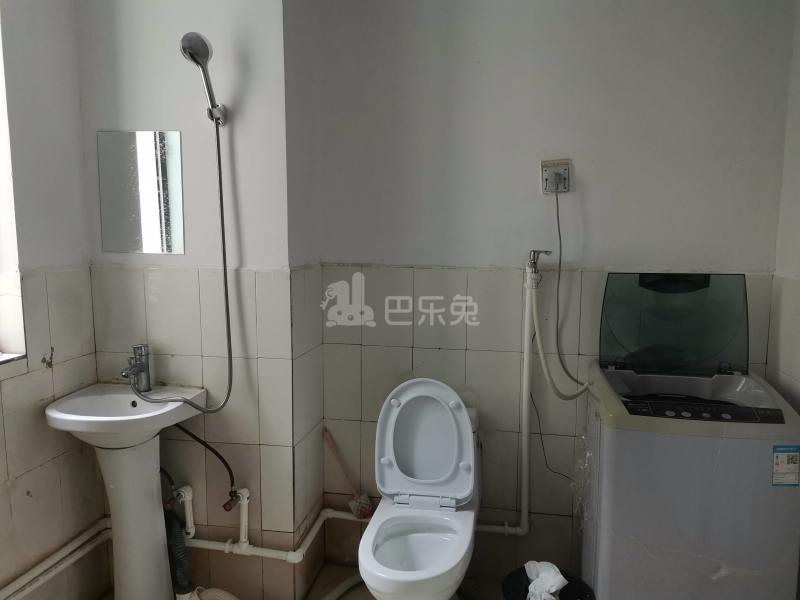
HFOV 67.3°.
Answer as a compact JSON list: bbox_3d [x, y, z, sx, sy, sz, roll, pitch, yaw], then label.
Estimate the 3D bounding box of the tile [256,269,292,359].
[{"bbox_3d":[-0.411,0.048,1.969,0.119,0.301,0.010,2,8,10],"label":"tile"}]

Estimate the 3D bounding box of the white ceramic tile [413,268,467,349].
[{"bbox_3d":[0.150,0.033,2.221,0.200,0.298,0.012,2,7,10],"label":"white ceramic tile"}]

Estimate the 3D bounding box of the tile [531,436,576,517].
[{"bbox_3d":[0.538,0.640,2.215,0.200,0.301,0.010,2,8,10],"label":"tile"}]

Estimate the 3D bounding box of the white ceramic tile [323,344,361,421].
[{"bbox_3d":[-0.221,0.320,2.316,0.150,0.300,0.010,2,7,10],"label":"white ceramic tile"}]

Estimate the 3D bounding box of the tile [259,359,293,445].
[{"bbox_3d":[-0.415,0.349,2.016,0.119,0.300,0.010,2,7,10],"label":"tile"}]

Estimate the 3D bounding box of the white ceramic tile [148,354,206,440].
[{"bbox_3d":[-0.765,0.335,2.069,0.200,0.300,0.010,2,7,10],"label":"white ceramic tile"}]

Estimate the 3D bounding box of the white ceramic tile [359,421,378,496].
[{"bbox_3d":[-0.050,0.624,2.329,0.200,0.300,0.010,2,7,10],"label":"white ceramic tile"}]

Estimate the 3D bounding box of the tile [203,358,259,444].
[{"bbox_3d":[-0.568,0.341,2.034,0.200,0.300,0.010,2,7,10],"label":"tile"}]

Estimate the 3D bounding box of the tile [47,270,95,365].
[{"bbox_3d":[-1.087,0.046,1.982,0.010,0.300,0.200,2,7,10],"label":"tile"}]

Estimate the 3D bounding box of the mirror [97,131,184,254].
[{"bbox_3d":[-0.859,-0.354,1.989,0.300,0.400,0.010,2,8,10],"label":"mirror"}]

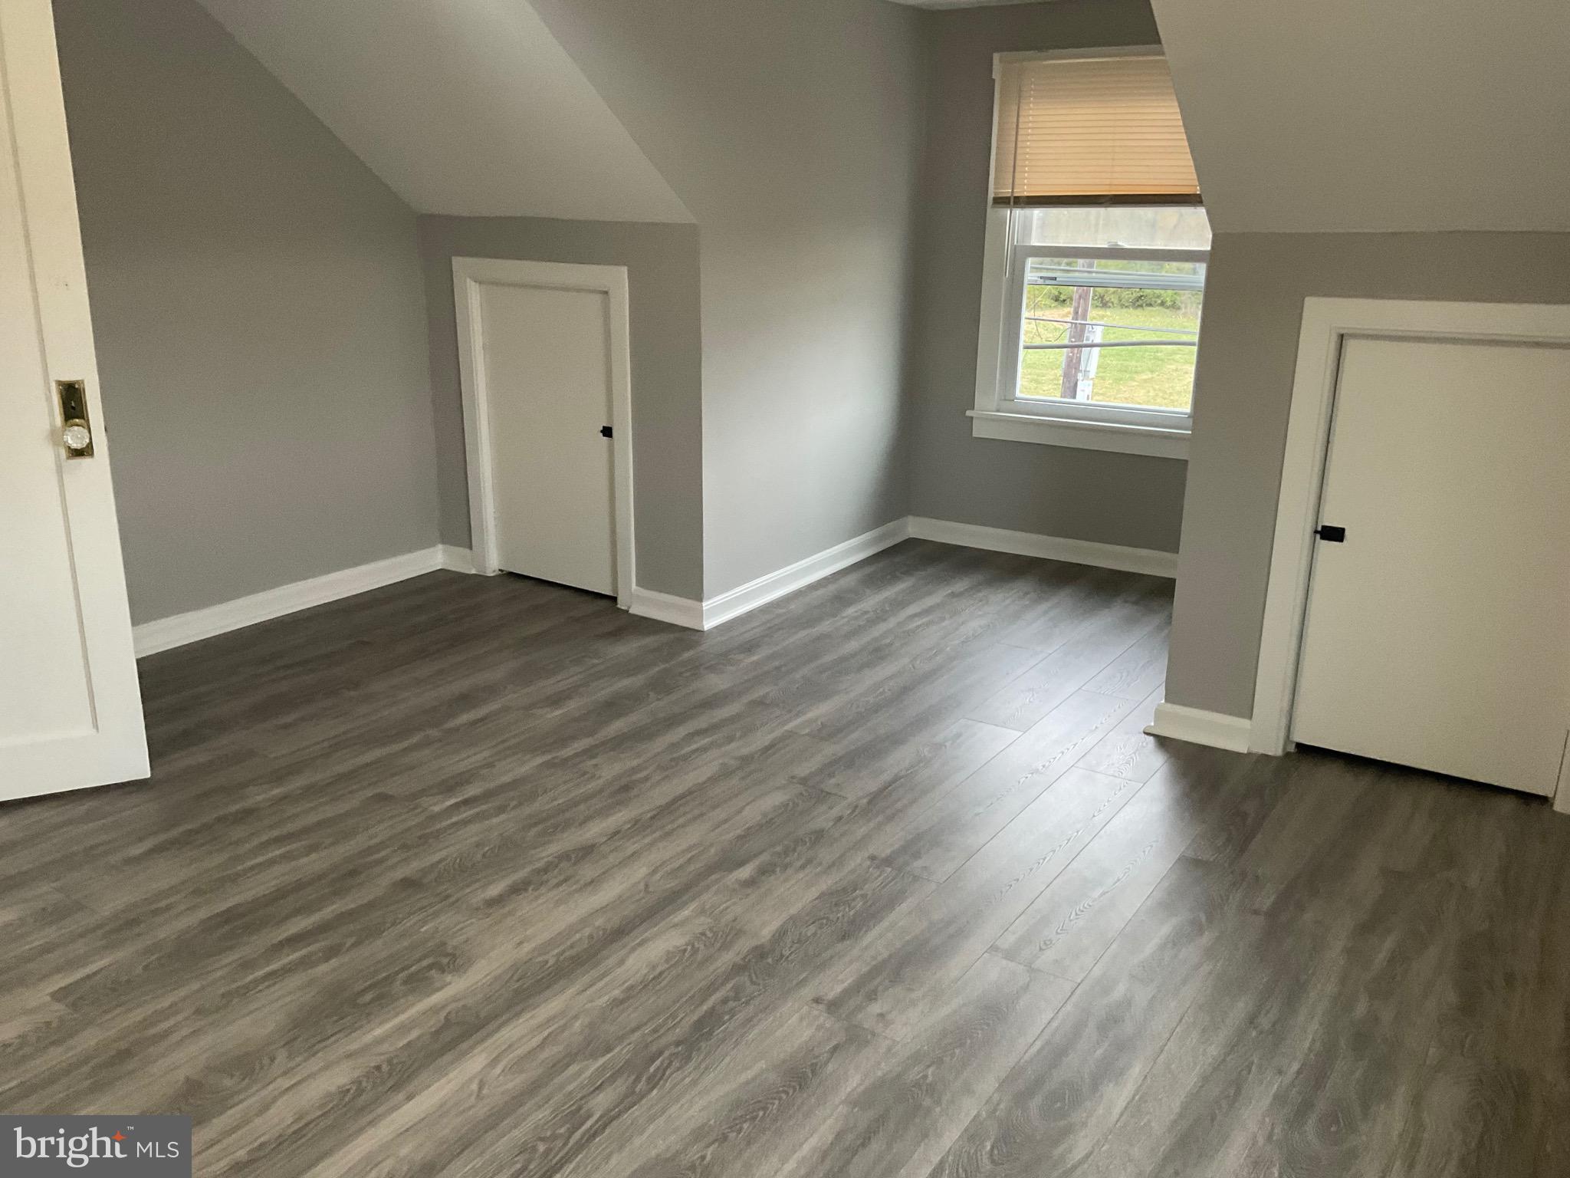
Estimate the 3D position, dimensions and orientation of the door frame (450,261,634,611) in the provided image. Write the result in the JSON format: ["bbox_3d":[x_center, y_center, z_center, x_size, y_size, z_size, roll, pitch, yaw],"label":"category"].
[{"bbox_3d":[-0.876,-0.584,4.888,0.832,1.231,0.085,10,19,30],"label":"door frame"}]

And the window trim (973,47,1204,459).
[{"bbox_3d":[1.277,-1.314,5.204,1.107,1.544,0.070,10,19,30],"label":"window trim"}]

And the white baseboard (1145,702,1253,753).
[{"bbox_3d":[1.142,0.382,3.673,0.290,0.095,0.035,10,19,30],"label":"white baseboard"}]

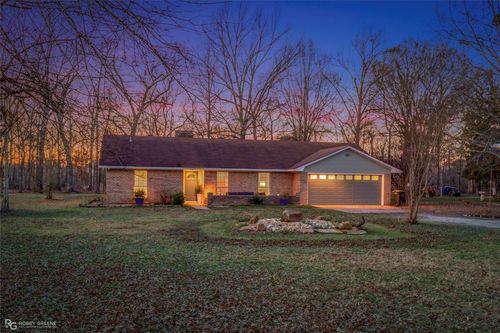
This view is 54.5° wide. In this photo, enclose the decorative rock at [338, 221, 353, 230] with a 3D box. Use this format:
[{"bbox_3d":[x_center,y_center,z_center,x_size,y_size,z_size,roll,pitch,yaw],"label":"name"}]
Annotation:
[{"bbox_3d":[3.066,1.894,15.600,0.440,0.280,0.380,0,-2,0],"label":"decorative rock"}]

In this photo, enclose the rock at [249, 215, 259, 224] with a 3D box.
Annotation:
[{"bbox_3d":[0.125,1.887,17.300,0.340,0.320,0.320,0,-2,0],"label":"rock"}]

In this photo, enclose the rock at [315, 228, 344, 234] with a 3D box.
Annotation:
[{"bbox_3d":[2.438,1.993,14.900,0.880,0.140,0.550,0,-2,0],"label":"rock"}]

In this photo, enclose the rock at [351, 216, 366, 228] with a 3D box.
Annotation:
[{"bbox_3d":[3.627,1.877,16.200,0.500,0.360,0.400,0,-2,0],"label":"rock"}]

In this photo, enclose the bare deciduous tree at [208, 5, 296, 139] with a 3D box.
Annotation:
[{"bbox_3d":[0.178,-6.745,49.672,9.200,19.862,8.740,0,-2,0],"label":"bare deciduous tree"}]

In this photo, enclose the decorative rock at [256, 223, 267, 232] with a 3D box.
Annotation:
[{"bbox_3d":[0.367,1.930,15.500,0.320,0.270,0.300,0,-2,0],"label":"decorative rock"}]

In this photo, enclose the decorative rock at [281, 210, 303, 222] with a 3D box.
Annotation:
[{"bbox_3d":[1.460,1.742,17.100,0.780,0.430,0.550,0,-2,0],"label":"decorative rock"}]

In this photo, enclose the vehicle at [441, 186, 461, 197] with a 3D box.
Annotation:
[{"bbox_3d":[31.439,3.910,76.000,4.500,1.600,1.850,-1,-3,41],"label":"vehicle"}]

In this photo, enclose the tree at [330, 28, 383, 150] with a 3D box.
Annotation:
[{"bbox_3d":[11.318,-5.485,50.710,6.000,17.589,5.700,0,-2,0],"label":"tree"}]

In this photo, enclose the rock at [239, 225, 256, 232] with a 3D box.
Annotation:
[{"bbox_3d":[-0.080,1.978,15.500,0.570,0.200,0.450,0,-2,0],"label":"rock"}]

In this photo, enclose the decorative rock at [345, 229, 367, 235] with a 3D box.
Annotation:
[{"bbox_3d":[3.235,1.999,14.900,0.680,0.140,0.550,0,-2,0],"label":"decorative rock"}]

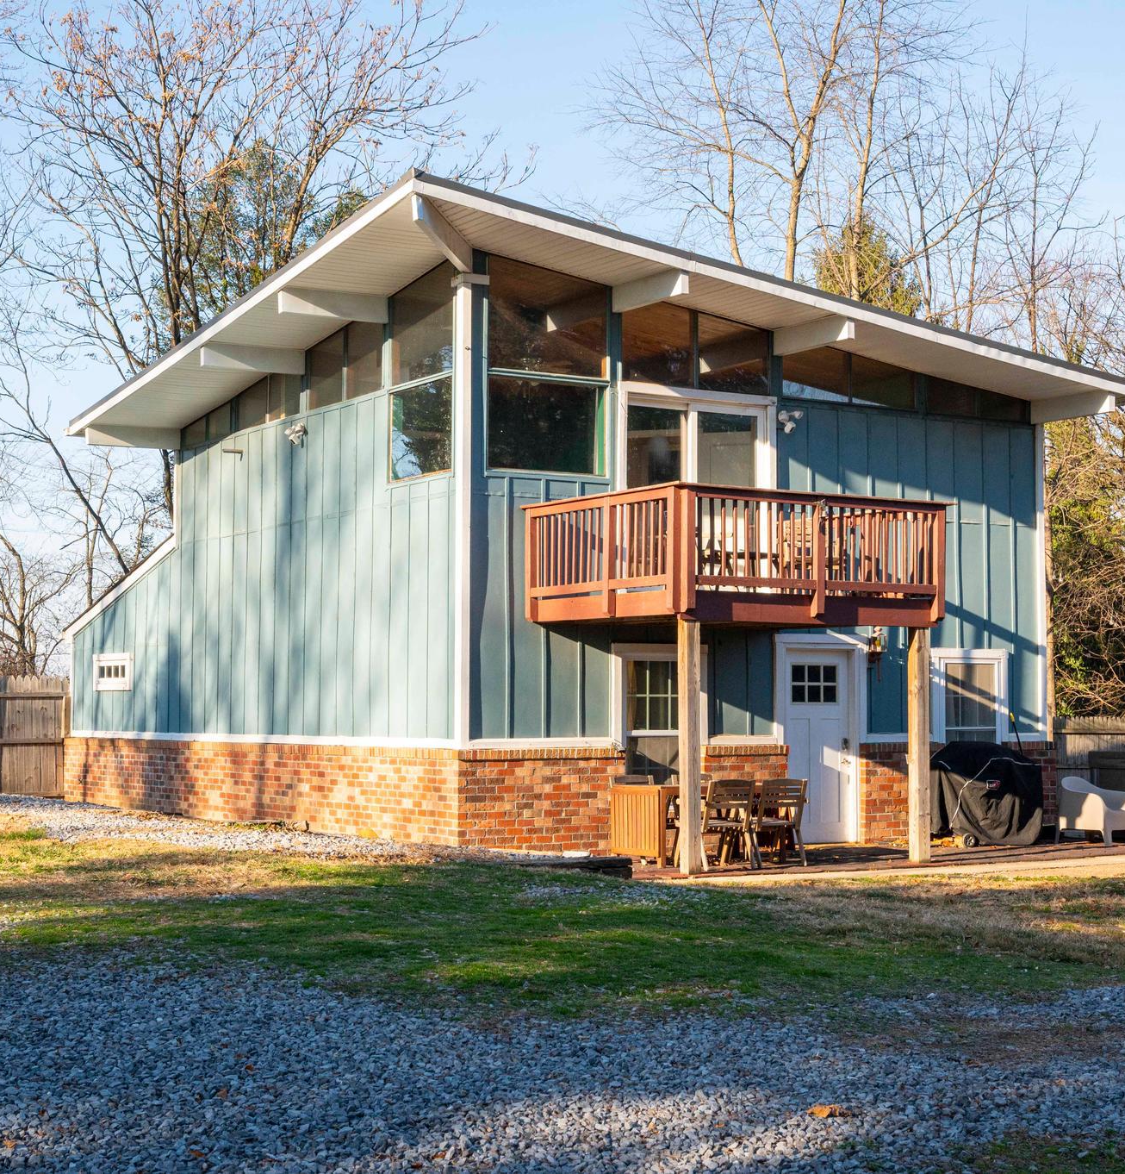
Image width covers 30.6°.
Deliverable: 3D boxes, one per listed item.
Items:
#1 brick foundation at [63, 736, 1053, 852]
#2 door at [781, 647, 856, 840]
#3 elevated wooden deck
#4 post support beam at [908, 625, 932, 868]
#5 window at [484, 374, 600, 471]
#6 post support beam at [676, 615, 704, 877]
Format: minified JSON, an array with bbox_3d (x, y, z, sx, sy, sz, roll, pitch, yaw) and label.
[{"bbox_3d":[-0.737,2.412,25.975,7.550,1.020,11.500,2,-4,-31],"label":"brick foundation"},{"bbox_3d":[2.661,1.672,21.444,0.920,2.050,0.080,2,-4,-31],"label":"door"},{"bbox_3d":[1.616,-0.205,19.346,3.120,1.170,2.520,2,-4,-31],"label":"elevated wooden deck"},{"bbox_3d":[3.283,1.447,18.891,0.140,2.160,0.140,2,-4,-31],"label":"post support beam"},{"bbox_3d":[-0.153,-1.556,19.826,1.340,1.000,0.100,2,-4,-31],"label":"window"},{"bbox_3d":[1.085,1.370,17.551,0.140,2.160,0.140,2,-4,-31],"label":"post support beam"}]

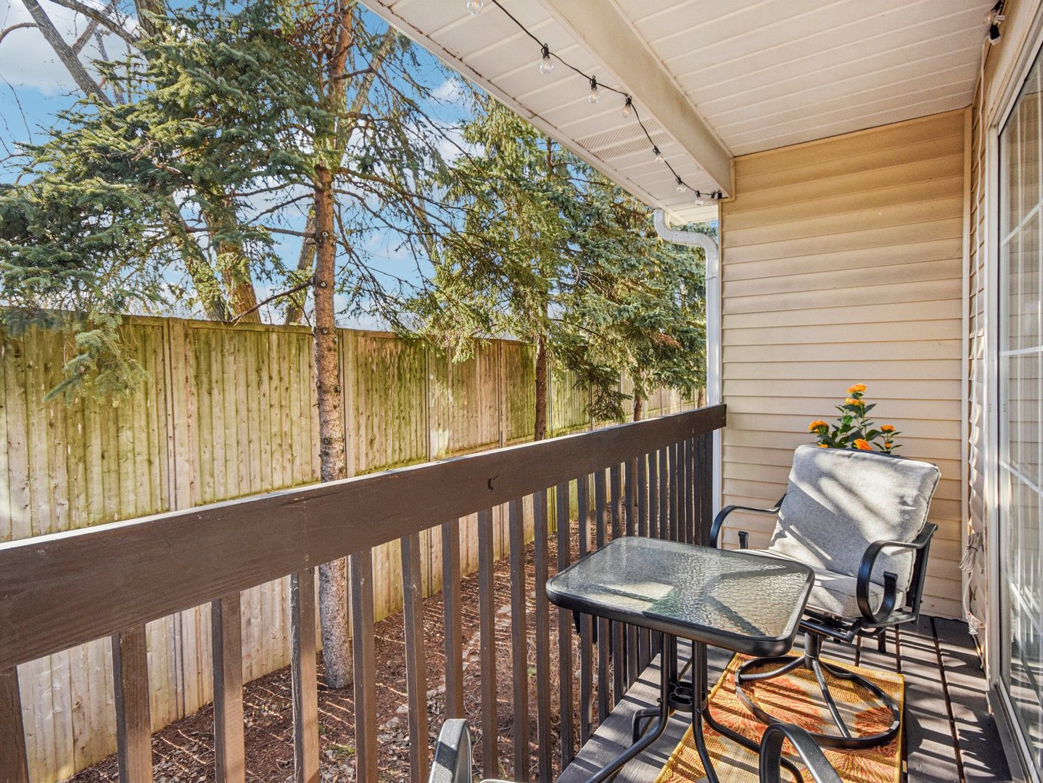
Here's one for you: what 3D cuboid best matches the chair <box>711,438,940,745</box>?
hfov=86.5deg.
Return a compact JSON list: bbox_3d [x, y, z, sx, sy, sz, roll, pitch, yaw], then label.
[{"bbox_3d":[1.148,0.714,2.141,0.660,0.910,0.655,-2,1,-29],"label":"chair"}]

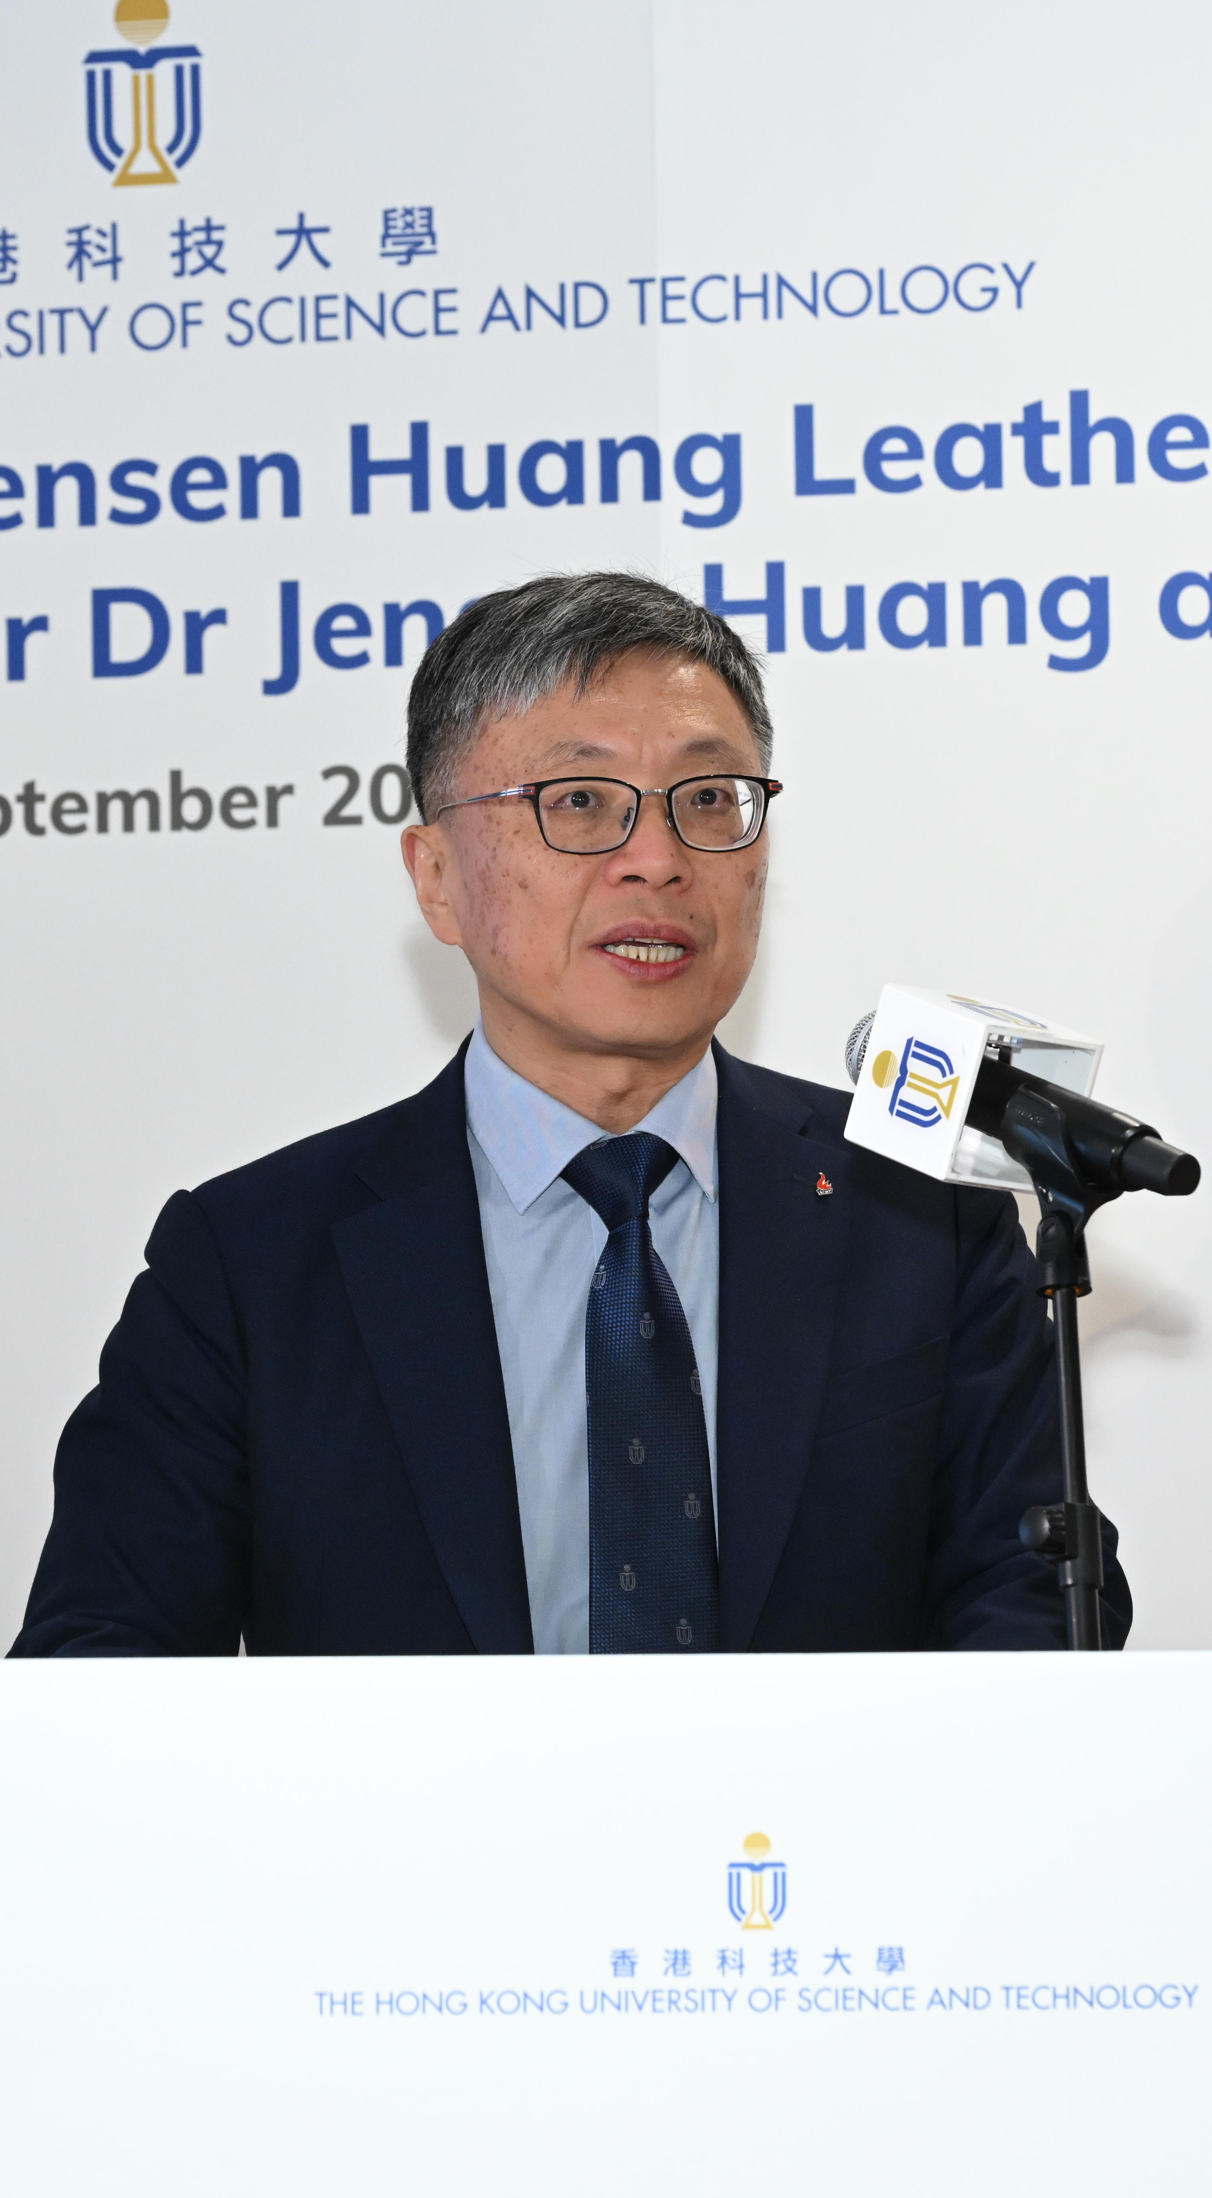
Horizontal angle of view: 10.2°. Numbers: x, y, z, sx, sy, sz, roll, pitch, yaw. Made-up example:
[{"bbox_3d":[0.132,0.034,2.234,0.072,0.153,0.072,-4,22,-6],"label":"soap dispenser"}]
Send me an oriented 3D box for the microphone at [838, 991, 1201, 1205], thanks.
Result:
[{"bbox_3d":[0.191,0.006,3.150,0.077,0.077,0.245,14,4,-41],"label":"microphone"}]

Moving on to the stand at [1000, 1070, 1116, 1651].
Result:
[{"bbox_3d":[0.220,0.192,3.134,0.130,0.400,0.130,1,-6,-40],"label":"stand"}]

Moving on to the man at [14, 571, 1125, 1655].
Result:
[{"bbox_3d":[-0.009,0.582,3.354,0.540,1.700,0.440,1,-5,-12],"label":"man"}]

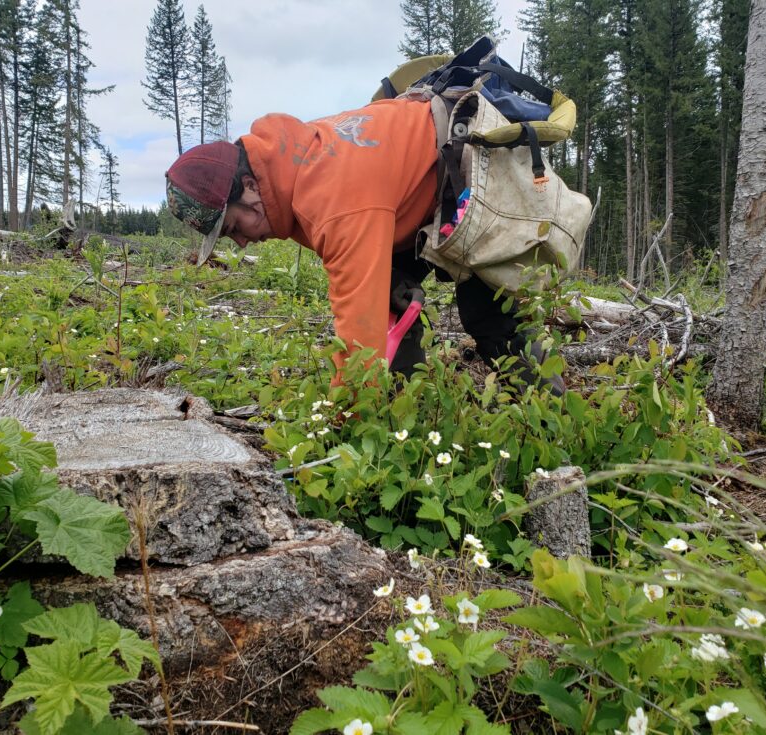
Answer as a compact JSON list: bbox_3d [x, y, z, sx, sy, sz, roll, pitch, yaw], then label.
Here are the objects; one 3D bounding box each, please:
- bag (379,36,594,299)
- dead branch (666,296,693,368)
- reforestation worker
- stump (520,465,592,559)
[{"bbox_3d":[0.235,-0.500,1.870,0.460,0.600,0.500,-3,7,-21],"label":"bag"},{"bbox_3d":[1.047,-0.124,2.600,0.090,0.260,0.100,0,6,0],"label":"dead branch"},{"bbox_3d":[0.040,-0.235,1.840,1.050,0.830,0.580,-3,7,-21],"label":"reforestation worker"},{"bbox_3d":[0.279,0.234,1.170,0.100,0.150,0.100,0,6,0],"label":"stump"}]

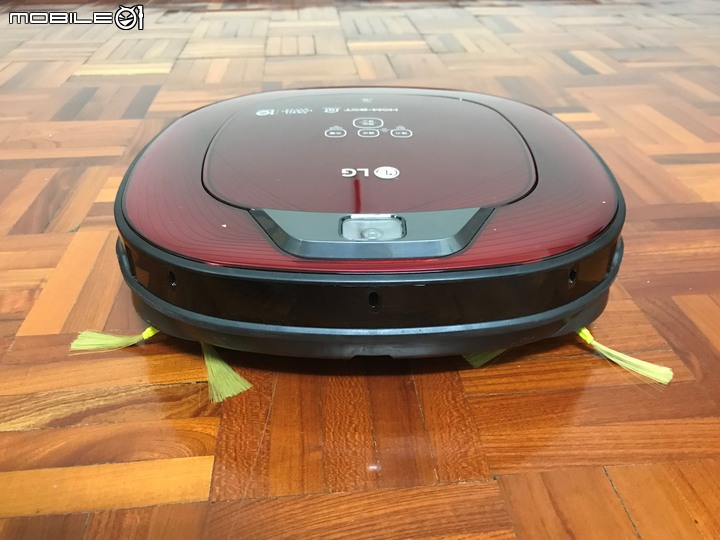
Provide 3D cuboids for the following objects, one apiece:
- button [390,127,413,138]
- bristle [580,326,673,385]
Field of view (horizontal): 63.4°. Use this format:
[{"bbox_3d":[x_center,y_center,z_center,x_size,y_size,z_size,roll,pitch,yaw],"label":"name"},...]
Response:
[{"bbox_3d":[0.032,-0.105,0.449,0.017,0.003,0.019,0,34,0],"label":"button"},{"bbox_3d":[0.162,0.051,0.361,0.059,0.011,0.017,20,39,27],"label":"bristle"}]

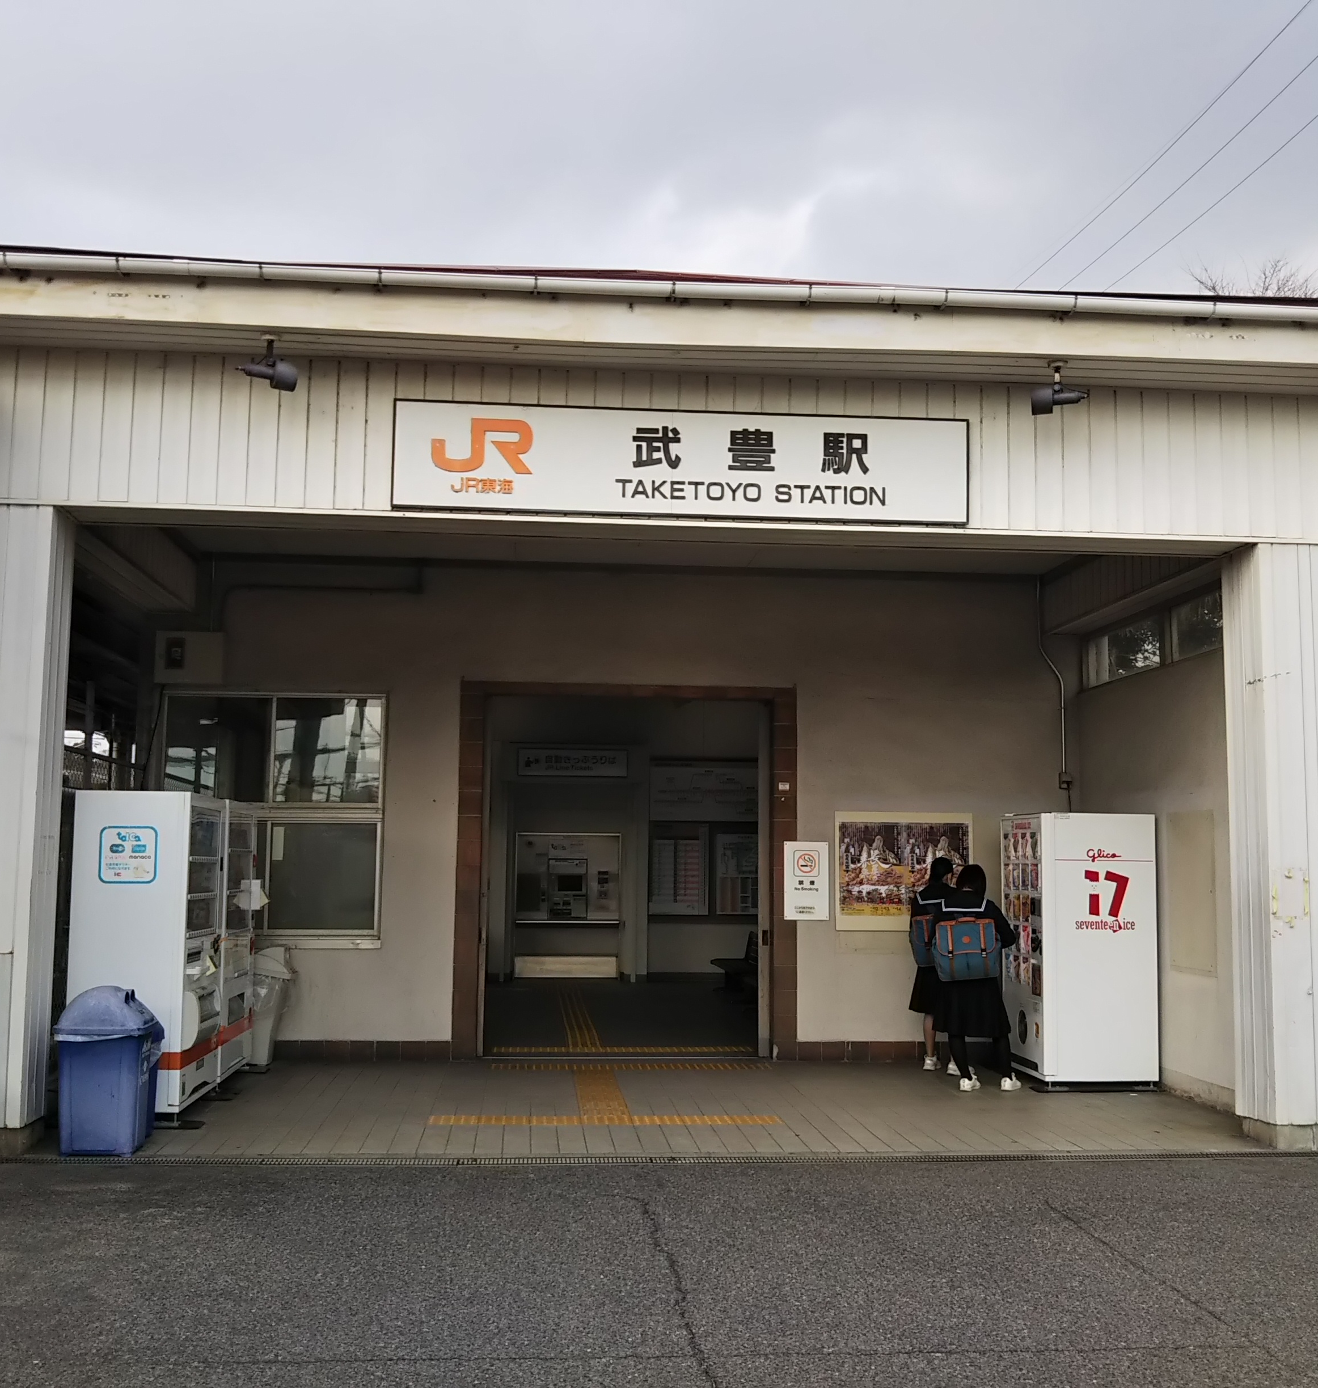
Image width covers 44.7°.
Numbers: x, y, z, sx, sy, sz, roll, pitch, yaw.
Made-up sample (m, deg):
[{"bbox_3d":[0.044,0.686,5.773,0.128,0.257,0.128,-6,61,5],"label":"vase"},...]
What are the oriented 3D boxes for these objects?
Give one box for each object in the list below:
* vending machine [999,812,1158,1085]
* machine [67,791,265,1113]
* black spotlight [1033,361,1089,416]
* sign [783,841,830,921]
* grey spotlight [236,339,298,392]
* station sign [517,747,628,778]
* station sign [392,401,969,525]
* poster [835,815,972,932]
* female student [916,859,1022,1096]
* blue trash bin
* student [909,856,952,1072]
[{"bbox_3d":[2.992,1.810,11.496,0.810,1.873,0.970,1,-6,-5],"label":"vending machine"},{"bbox_3d":[-3.110,1.613,10.256,0.690,1.870,2.190,1,-6,-5],"label":"machine"},{"bbox_3d":[2.131,-1.627,8.534,0.290,0.270,0.150,-1,-6,17],"label":"black spotlight"},{"bbox_3d":[1.143,1.443,12.383,0.353,0.600,0.020,1,-6,-5],"label":"sign"},{"bbox_3d":[-2.043,-1.726,8.369,0.310,0.276,0.150,4,-7,-29],"label":"grey spotlight"},{"bbox_3d":[-1.052,0.850,19.712,1.363,0.341,0.080,1,-6,-5],"label":"station sign"},{"bbox_3d":[0.141,-1.254,8.764,3.145,0.576,0.090,1,-6,-5],"label":"station sign"},{"bbox_3d":[1.906,1.390,12.434,1.075,0.891,0.025,1,-6,-5],"label":"poster"},{"bbox_3d":[2.133,1.904,10.826,0.550,1.530,0.520,-1,-6,13],"label":"female student"},{"bbox_3d":[-2.869,1.948,8.388,0.455,0.835,0.490,1,-6,-5],"label":"blue trash bin"},{"bbox_3d":[2.066,1.976,11.721,0.480,1.565,0.500,-1,-6,13],"label":"student"}]

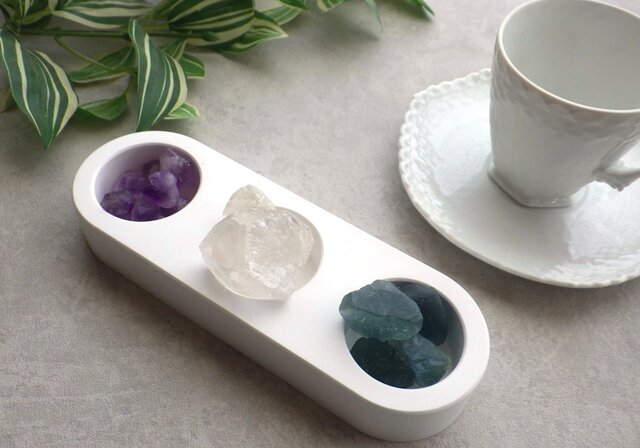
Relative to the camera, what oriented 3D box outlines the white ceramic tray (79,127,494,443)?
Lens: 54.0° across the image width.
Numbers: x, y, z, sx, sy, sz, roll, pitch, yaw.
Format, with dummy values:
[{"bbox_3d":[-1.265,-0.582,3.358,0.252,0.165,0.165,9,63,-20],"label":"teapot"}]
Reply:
[{"bbox_3d":[-0.022,0.019,0.265,0.190,0.029,0.062,29,55,18],"label":"white ceramic tray"}]

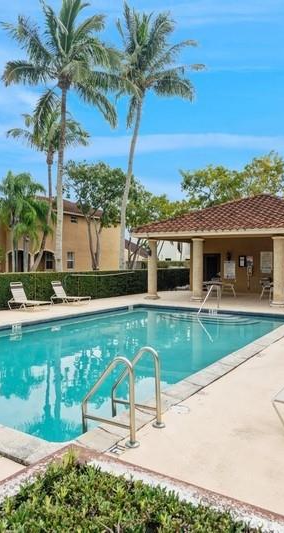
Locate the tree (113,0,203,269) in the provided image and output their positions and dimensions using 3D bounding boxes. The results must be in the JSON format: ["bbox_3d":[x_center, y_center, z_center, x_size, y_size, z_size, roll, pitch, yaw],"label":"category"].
[{"bbox_3d":[0.800,-6.330,21.500,4.750,15.400,4.750,1,1,0],"label":"tree"}]

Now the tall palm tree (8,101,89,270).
[{"bbox_3d":[-6.030,-4.680,25.580,5.100,11.800,5.100,1,1,0],"label":"tall palm tree"}]

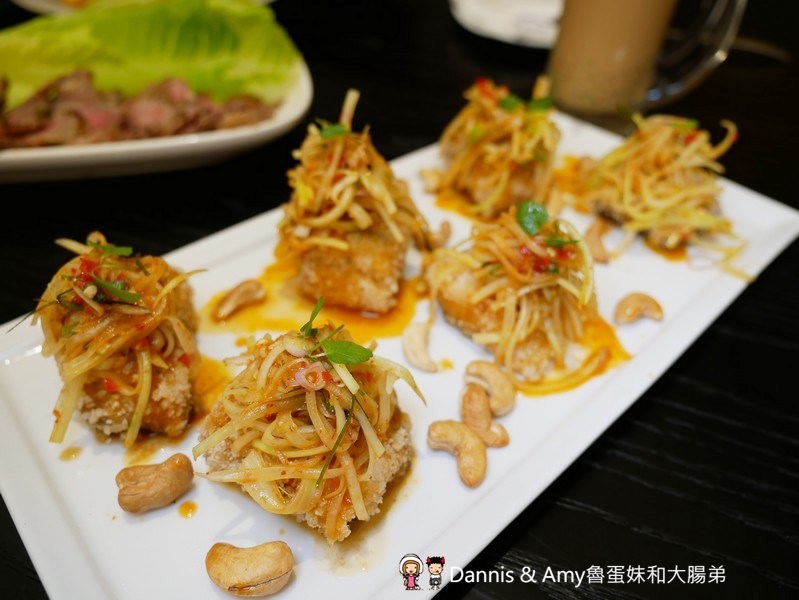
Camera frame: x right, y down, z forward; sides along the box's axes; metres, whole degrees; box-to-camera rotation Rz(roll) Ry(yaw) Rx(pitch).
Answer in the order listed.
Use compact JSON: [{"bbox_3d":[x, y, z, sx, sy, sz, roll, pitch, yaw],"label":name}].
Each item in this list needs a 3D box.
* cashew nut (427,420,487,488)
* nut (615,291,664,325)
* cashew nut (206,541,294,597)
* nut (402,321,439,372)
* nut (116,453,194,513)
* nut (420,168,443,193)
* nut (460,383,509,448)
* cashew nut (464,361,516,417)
[{"bbox_3d":[0.023,0.053,0.216,0.016,0.012,0.028,-22,47,-26],"label":"cashew nut"},{"bbox_3d":[0.109,0.004,0.276,0.024,0.013,0.016,-7,42,-11],"label":"nut"},{"bbox_3d":[-0.045,0.080,0.179,0.027,0.015,0.018,1,41,-2],"label":"cashew nut"},{"bbox_3d":[0.008,0.019,0.255,0.013,0.011,0.026,-2,41,-6],"label":"nut"},{"bbox_3d":[-0.081,0.061,0.199,0.027,0.015,0.018,-13,44,-18],"label":"nut"},{"bbox_3d":[0.019,-0.071,0.359,0.015,0.012,0.025,-14,44,-18],"label":"nut"},{"bbox_3d":[0.031,0.044,0.225,0.015,0.013,0.028,-12,43,-16],"label":"nut"},{"bbox_3d":[0.038,0.034,0.239,0.015,0.012,0.027,-16,44,-20],"label":"cashew nut"}]

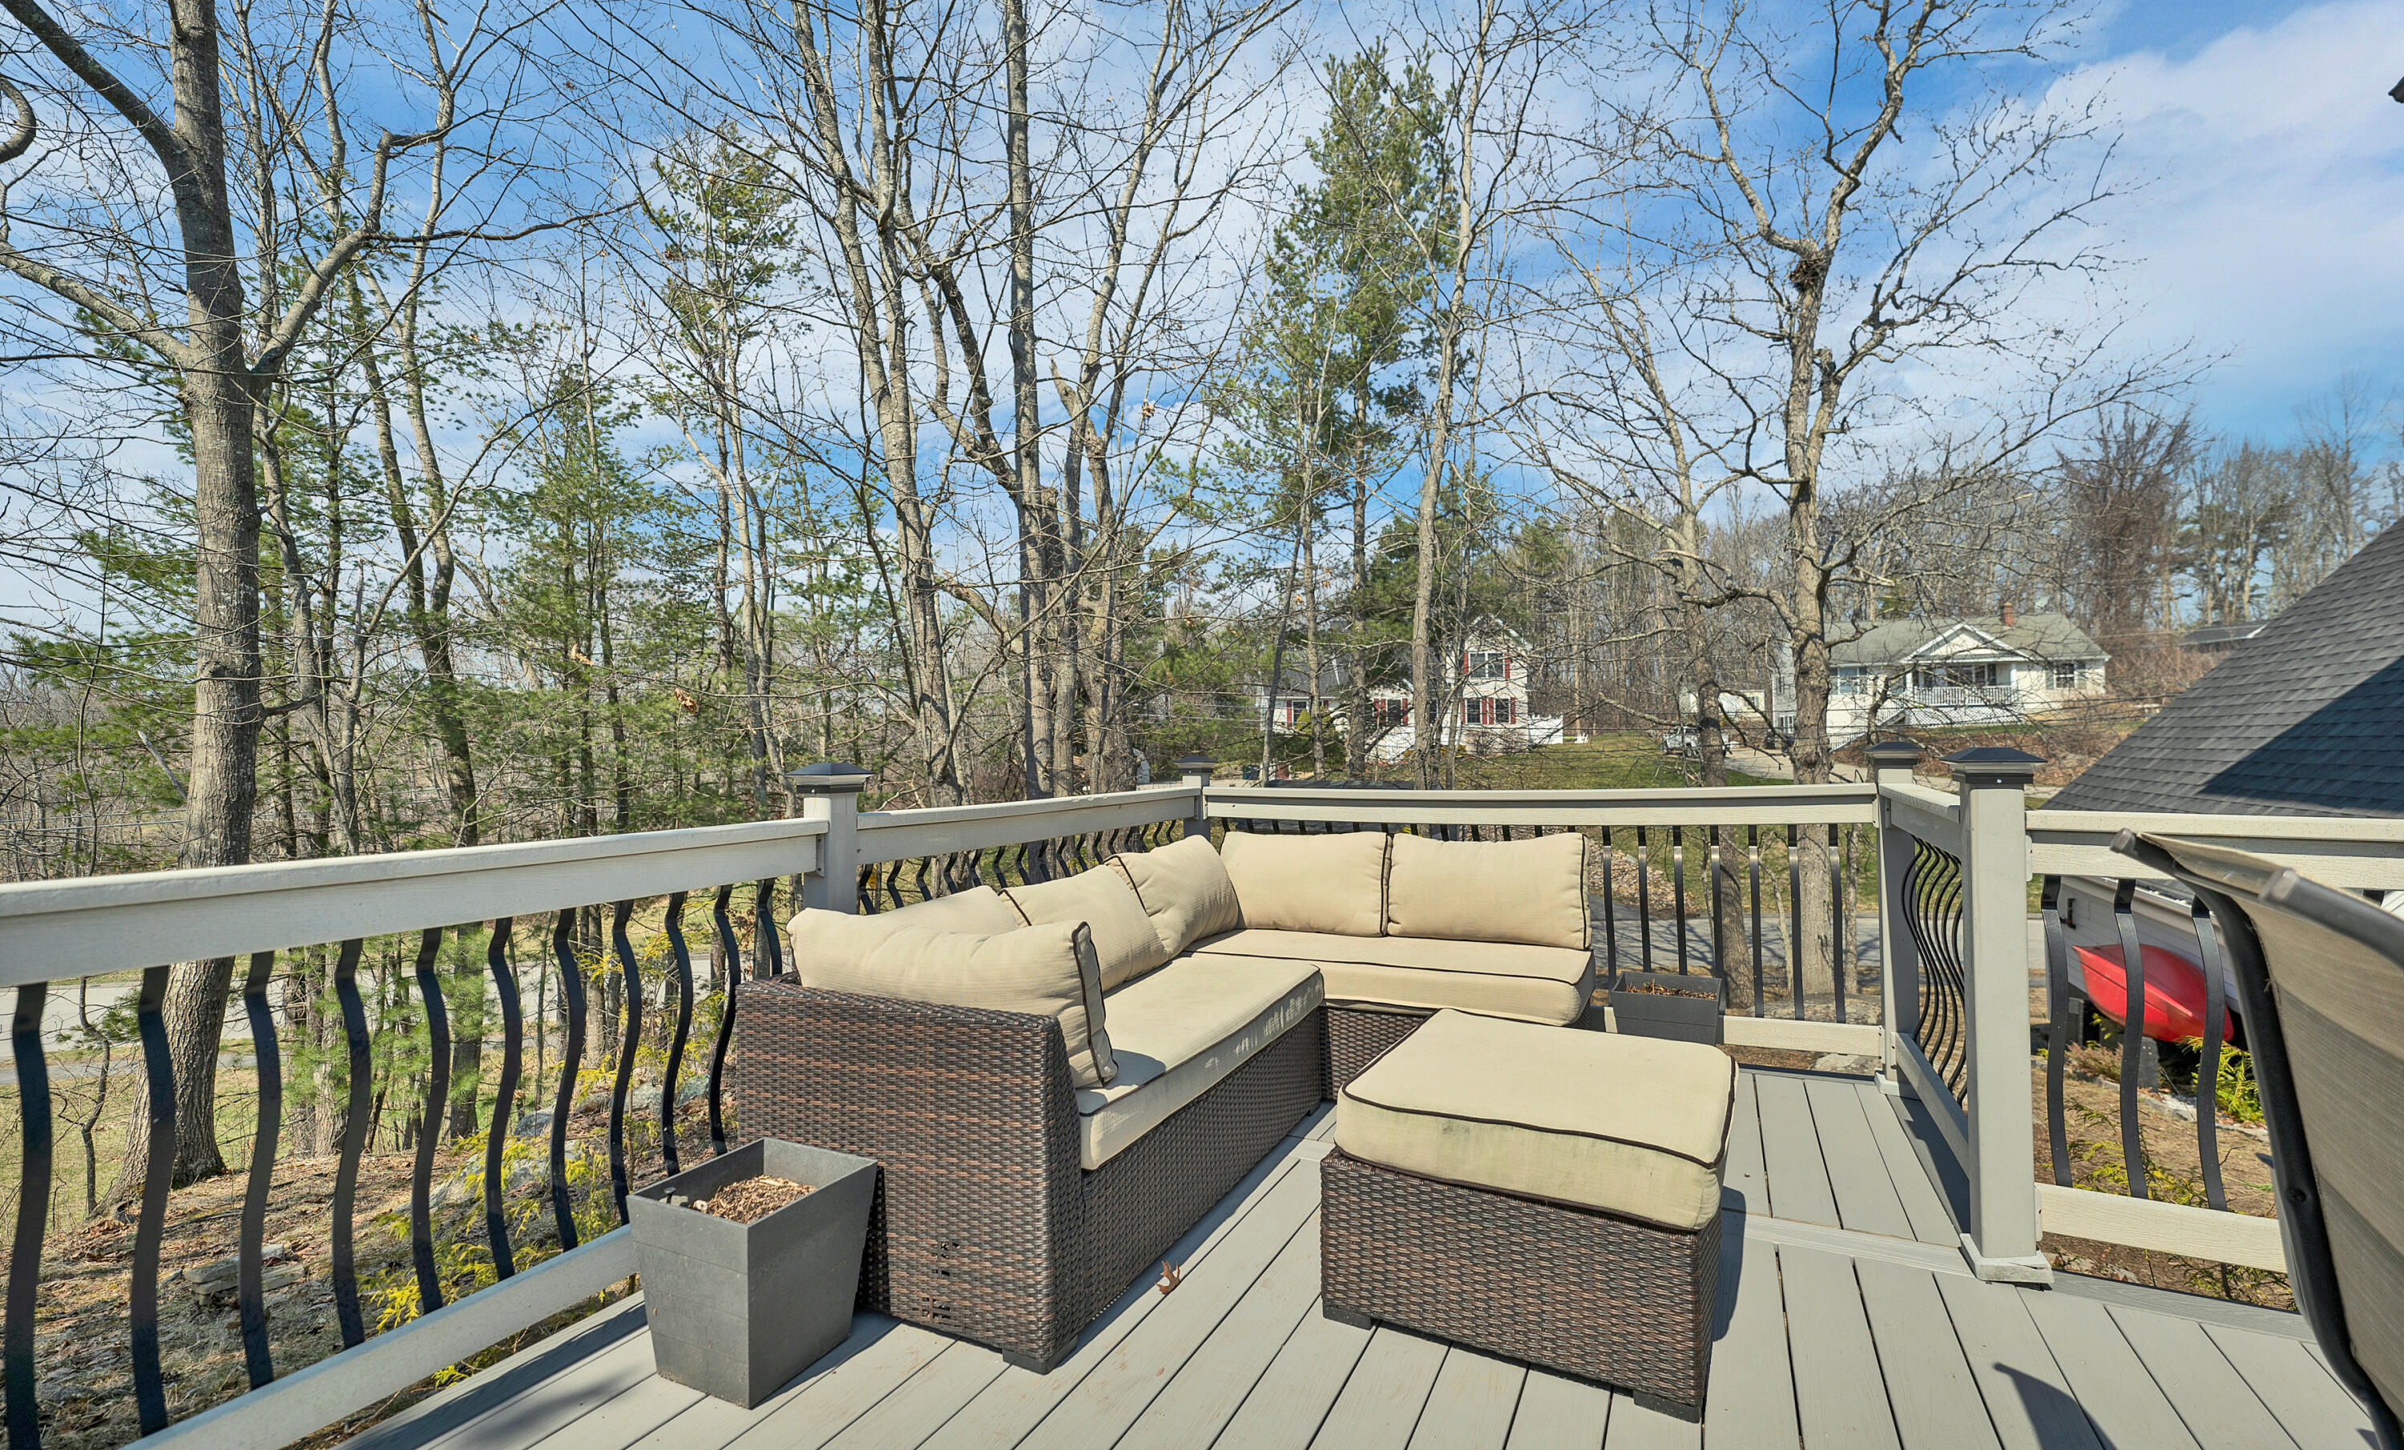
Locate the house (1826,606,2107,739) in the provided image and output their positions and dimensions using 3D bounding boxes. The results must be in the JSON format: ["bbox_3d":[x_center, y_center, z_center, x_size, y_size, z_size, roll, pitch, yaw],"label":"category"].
[{"bbox_3d":[44.275,-2.772,57.040,14.000,7.800,10.400,-1,-2,19],"label":"house"}]

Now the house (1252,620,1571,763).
[{"bbox_3d":[11.731,-2.104,60.339,16.400,8.800,10.000,-1,-1,5],"label":"house"}]

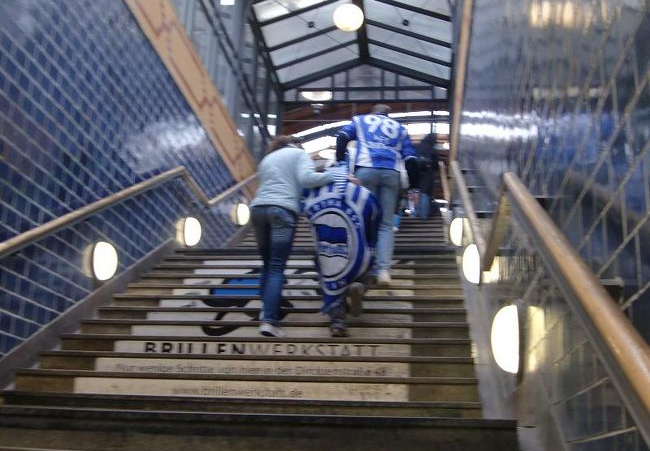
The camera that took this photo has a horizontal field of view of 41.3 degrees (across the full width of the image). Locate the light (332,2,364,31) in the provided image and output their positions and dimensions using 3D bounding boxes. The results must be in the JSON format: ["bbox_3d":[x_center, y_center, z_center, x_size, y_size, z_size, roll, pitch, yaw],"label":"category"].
[{"bbox_3d":[0.345,-2.994,12.400,0.410,0.410,0.410,0,-17,6],"label":"light"}]

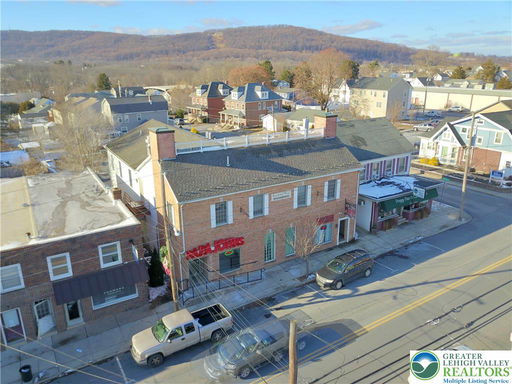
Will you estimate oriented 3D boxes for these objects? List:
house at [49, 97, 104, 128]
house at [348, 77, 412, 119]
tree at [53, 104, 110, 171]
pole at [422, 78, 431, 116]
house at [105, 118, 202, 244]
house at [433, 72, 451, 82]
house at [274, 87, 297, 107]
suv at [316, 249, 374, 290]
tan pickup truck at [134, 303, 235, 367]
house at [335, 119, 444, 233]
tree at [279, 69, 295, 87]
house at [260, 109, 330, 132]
[{"bbox_3d":[-49.021,-22.298,105.918,11.000,8.000,13.000,-11,21,-29],"label":"house"},{"bbox_3d":[39.883,-30.654,124.433,11.100,11.400,16.300,-11,20,-30],"label":"house"},{"bbox_3d":[-24.177,-7.551,53.287,7.900,9.600,7.900,-11,21,-30],"label":"tree"},{"bbox_3d":[49.744,-27.953,112.340,1.200,11.400,0.600,-11,21,-30],"label":"pole"},{"bbox_3d":[-8.561,-2.304,40.581,11.100,9.250,13.000,-11,21,-29],"label":"house"},{"bbox_3d":[138.510,-85.122,287.175,11.000,8.500,8.500,-11,21,-30],"label":"house"},{"bbox_3d":[10.620,-35.399,143.311,9.500,8.200,8.500,-11,21,-30],"label":"house"},{"bbox_3d":[6.575,5.487,27.859,4.680,1.710,1.900,-11,21,-30],"label":"suv"},{"bbox_3d":[-4.167,7.941,22.111,5.650,1.820,1.980,-11,21,-30],"label":"tan pickup truck"},{"bbox_3d":[11.303,-2.698,39.775,10.200,8.700,11.800,-11,20,-30],"label":"house"},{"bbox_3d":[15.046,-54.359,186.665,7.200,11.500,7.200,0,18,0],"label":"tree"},{"bbox_3d":[10.636,-17.836,95.956,16.100,4.600,11.000,-11,20,-30],"label":"house"}]

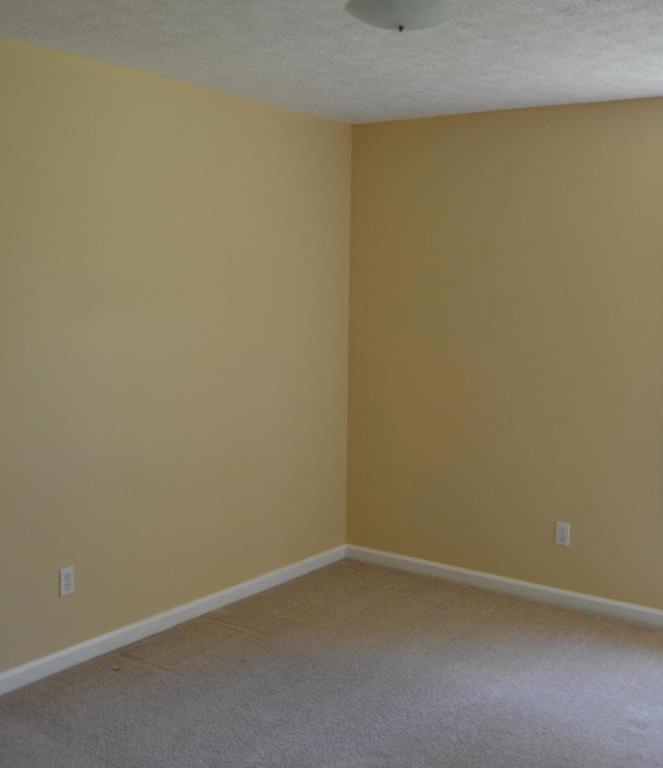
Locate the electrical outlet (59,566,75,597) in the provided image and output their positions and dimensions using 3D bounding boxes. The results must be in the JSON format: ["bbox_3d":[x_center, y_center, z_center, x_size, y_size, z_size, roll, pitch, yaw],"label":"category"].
[{"bbox_3d":[-1.048,0.787,3.445,0.012,0.114,0.071,5,7,37],"label":"electrical outlet"}]

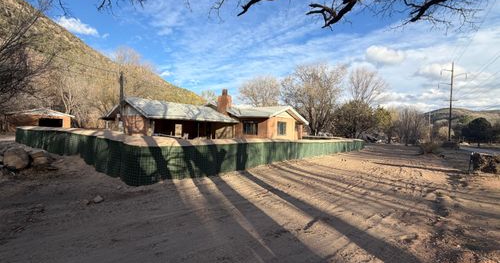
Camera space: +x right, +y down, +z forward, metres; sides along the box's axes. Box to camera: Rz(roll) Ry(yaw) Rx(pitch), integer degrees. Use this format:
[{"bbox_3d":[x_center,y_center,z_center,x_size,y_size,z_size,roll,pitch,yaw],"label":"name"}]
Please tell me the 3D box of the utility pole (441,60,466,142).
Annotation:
[{"bbox_3d":[44.251,-6.297,43.927,4.000,17.400,0.450,2,1,38],"label":"utility pole"}]

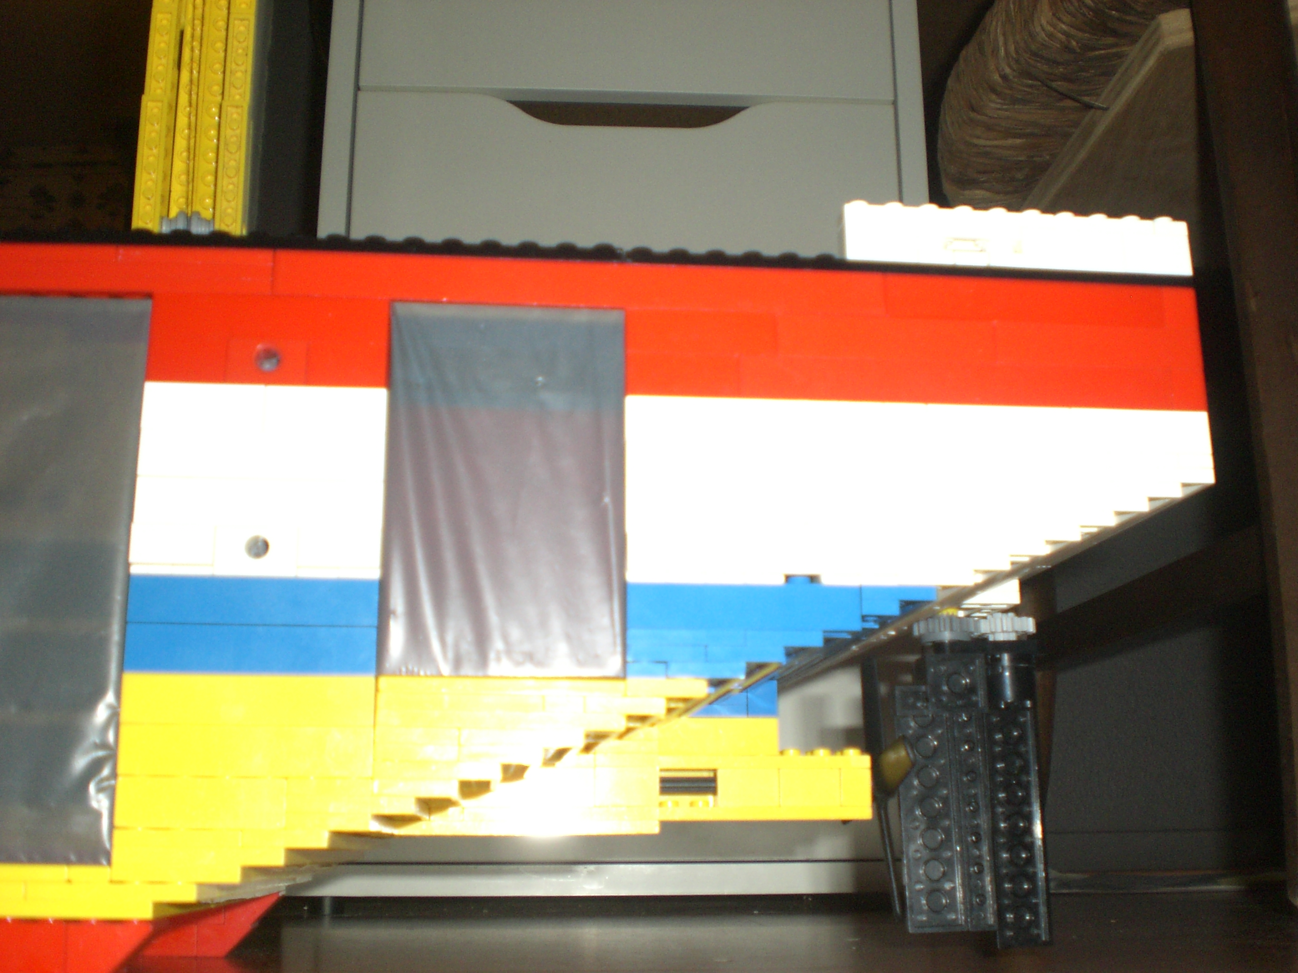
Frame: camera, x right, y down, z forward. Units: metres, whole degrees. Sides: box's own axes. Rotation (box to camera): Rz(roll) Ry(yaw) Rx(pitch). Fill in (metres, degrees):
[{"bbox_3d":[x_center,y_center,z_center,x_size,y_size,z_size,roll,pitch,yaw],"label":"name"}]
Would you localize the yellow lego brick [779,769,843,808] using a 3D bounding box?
[{"bbox_3d":[0.041,0.078,0.371,0.016,0.010,0.008,1,-13,-7],"label":"yellow lego brick"}]

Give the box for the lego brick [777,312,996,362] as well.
[{"bbox_3d":[0.050,-0.030,0.304,0.048,0.010,0.008,1,-14,-7],"label":"lego brick"}]

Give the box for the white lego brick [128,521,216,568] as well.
[{"bbox_3d":[-0.091,0.012,0.276,0.016,0.009,0.008,1,-14,-7],"label":"white lego brick"}]

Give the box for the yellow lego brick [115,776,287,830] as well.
[{"bbox_3d":[-0.083,0.059,0.266,0.032,0.010,0.008,1,-14,-7],"label":"yellow lego brick"}]

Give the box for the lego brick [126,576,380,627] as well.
[{"bbox_3d":[-0.076,0.023,0.278,0.048,0.010,0.008,1,-13,-7],"label":"lego brick"}]

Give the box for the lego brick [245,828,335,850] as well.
[{"bbox_3d":[-0.067,0.066,0.266,0.016,0.003,0.008,1,-14,-7],"label":"lego brick"}]

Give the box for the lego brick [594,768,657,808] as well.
[{"bbox_3d":[-0.006,0.077,0.366,0.016,0.010,0.009,1,-12,-7],"label":"lego brick"}]

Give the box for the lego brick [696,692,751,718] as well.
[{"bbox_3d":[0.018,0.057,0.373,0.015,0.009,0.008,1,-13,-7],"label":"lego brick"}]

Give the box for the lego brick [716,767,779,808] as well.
[{"bbox_3d":[0.025,0.077,0.365,0.016,0.010,0.008,1,-14,-7],"label":"lego brick"}]

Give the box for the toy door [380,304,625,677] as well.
[{"bbox_3d":[-0.029,0.000,0.288,0.048,0.077,0.003,1,-13,-7],"label":"toy door"}]

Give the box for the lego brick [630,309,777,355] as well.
[{"bbox_3d":[0.010,-0.031,0.302,0.032,0.010,0.008,1,-13,-7],"label":"lego brick"}]

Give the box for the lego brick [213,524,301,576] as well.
[{"bbox_3d":[-0.076,0.014,0.281,0.016,0.010,0.008,1,-13,-7],"label":"lego brick"}]

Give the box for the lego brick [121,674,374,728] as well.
[{"bbox_3d":[-0.077,0.042,0.277,0.048,0.010,0.009,1,-12,-7],"label":"lego brick"}]

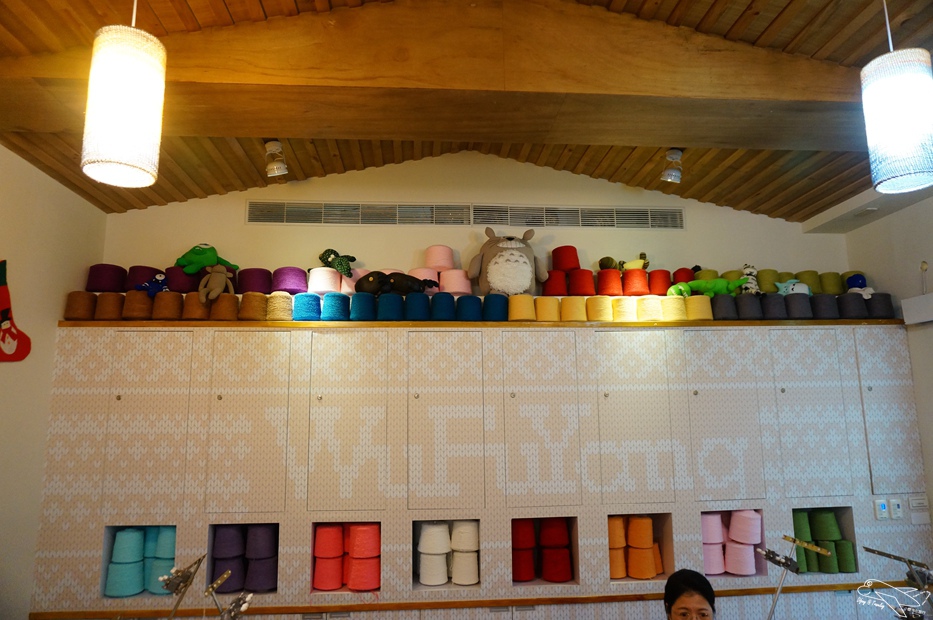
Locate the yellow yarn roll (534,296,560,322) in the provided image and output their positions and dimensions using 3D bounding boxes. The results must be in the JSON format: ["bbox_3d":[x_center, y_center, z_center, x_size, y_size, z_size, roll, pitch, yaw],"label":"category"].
[{"bbox_3d":[0.496,0.012,3.807,0.152,0.155,0.152,0,-10,-4],"label":"yellow yarn roll"}]

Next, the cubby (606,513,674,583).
[{"bbox_3d":[0.980,1.380,3.702,0.378,0.370,0.380,0,-10,-4],"label":"cubby"}]

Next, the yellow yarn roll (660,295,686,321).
[{"bbox_3d":[1.370,0.006,4.117,0.168,0.175,0.168,0,-9,-5],"label":"yellow yarn roll"}]

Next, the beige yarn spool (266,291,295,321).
[{"bbox_3d":[-1.155,-0.011,3.862,0.150,0.187,0.150,0,-9,-5],"label":"beige yarn spool"}]

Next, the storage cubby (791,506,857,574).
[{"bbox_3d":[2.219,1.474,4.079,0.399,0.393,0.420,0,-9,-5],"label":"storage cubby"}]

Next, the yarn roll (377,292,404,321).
[{"bbox_3d":[-0.454,0.001,3.743,0.161,0.172,0.161,0,-10,-4],"label":"yarn roll"}]

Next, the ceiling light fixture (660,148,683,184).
[{"bbox_3d":[1.239,-0.866,3.746,0.127,0.214,0.127,8,-12,-43],"label":"ceiling light fixture"}]

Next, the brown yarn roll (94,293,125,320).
[{"bbox_3d":[-2.068,-0.006,3.600,0.154,0.171,0.154,0,-9,-5],"label":"brown yarn roll"}]

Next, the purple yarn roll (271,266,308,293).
[{"bbox_3d":[-1.116,-0.162,3.953,0.222,0.184,0.222,0,-10,-4],"label":"purple yarn roll"}]

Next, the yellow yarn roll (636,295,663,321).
[{"bbox_3d":[1.192,-0.001,4.053,0.161,0.167,0.161,0,-9,-5],"label":"yellow yarn roll"}]

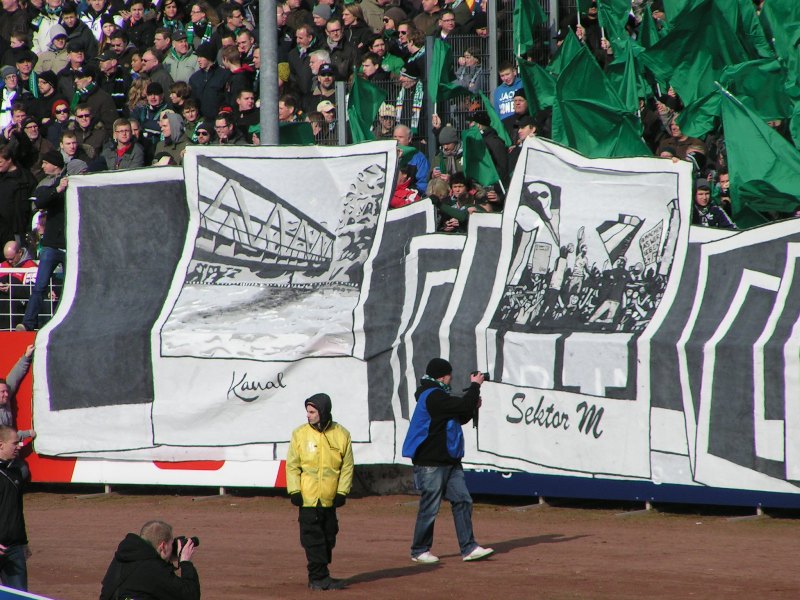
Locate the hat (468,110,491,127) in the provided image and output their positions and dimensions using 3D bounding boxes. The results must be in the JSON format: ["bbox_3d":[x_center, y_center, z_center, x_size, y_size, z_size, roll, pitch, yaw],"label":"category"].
[{"bbox_3d":[0.817,-1.863,90.300,0.250,0.155,0.190,-6,3,-6],"label":"hat"}]

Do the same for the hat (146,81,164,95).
[{"bbox_3d":[-2.603,-2.259,93.500,0.180,0.145,0.240,0,3,16],"label":"hat"}]

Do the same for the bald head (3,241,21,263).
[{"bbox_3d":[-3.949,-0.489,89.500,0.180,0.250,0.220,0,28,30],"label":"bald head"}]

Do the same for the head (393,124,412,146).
[{"bbox_3d":[0.028,-1.620,87.000,0.170,0.235,0.210,5,9,44],"label":"head"}]

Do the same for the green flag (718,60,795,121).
[{"bbox_3d":[3.621,-2.138,89.200,0.740,0.640,0.350,0,3,0],"label":"green flag"}]

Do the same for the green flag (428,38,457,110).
[{"bbox_3d":[0.435,-2.311,90.000,0.310,0.740,0.250,0,3,18],"label":"green flag"}]

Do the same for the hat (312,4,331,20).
[{"bbox_3d":[-0.830,-3.038,92.800,0.190,0.175,0.220,2,4,41],"label":"hat"}]

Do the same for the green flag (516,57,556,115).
[{"bbox_3d":[1.399,-2.188,90.000,0.420,0.600,0.280,0,3,18],"label":"green flag"}]

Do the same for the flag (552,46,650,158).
[{"bbox_3d":[2.040,-1.989,88.900,1.000,1.170,0.400,0,3,0],"label":"flag"}]

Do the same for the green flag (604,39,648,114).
[{"bbox_3d":[2.311,-2.290,89.600,0.450,0.800,0.350,0,3,0],"label":"green flag"}]

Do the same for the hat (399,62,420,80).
[{"bbox_3d":[0.099,-2.373,91.200,0.210,0.190,0.240,10,4,36],"label":"hat"}]

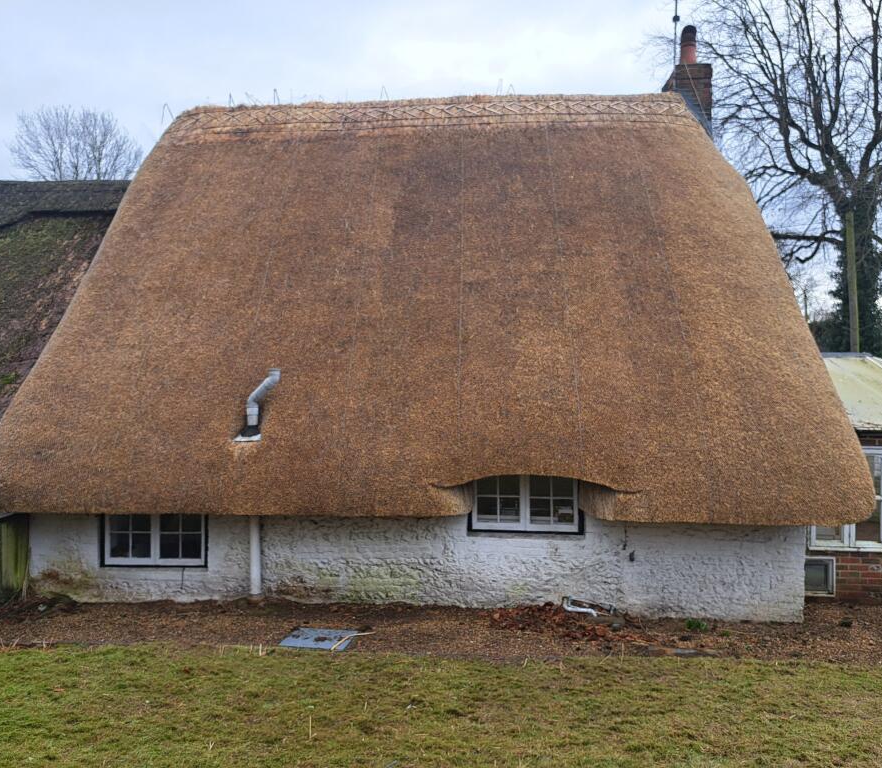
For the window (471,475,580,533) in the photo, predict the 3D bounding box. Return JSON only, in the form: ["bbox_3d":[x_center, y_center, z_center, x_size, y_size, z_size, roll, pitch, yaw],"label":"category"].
[{"bbox_3d":[0.927,1.250,7.785,1.150,0.710,0.090,0,2,4],"label":"window"}]

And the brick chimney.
[{"bbox_3d":[4.120,-5.050,11.900,0.820,1.930,0.700,0,2,4],"label":"brick chimney"}]

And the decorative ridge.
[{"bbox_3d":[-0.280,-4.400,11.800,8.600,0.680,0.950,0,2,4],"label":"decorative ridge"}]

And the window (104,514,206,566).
[{"bbox_3d":[-3.250,1.700,8.080,1.150,0.710,0.090,0,2,4],"label":"window"}]

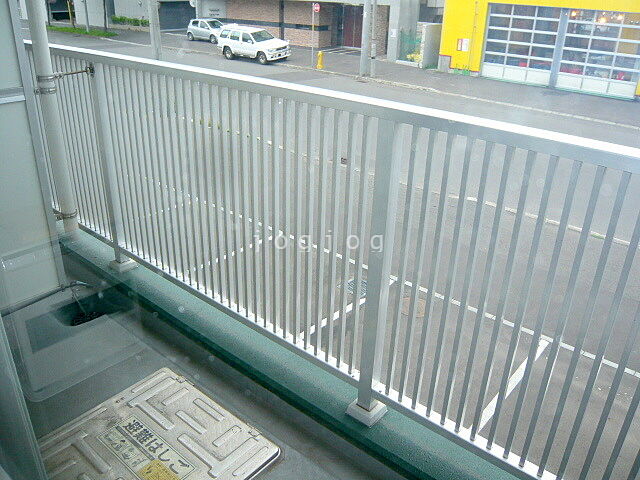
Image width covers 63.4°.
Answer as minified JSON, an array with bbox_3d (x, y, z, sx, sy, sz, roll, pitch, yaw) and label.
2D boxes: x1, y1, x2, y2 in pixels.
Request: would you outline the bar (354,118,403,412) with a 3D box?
[{"bbox_3d":[0.184,0.128,1.637,0.051,1.017,0.055,21,32,34],"label":"bar"}]

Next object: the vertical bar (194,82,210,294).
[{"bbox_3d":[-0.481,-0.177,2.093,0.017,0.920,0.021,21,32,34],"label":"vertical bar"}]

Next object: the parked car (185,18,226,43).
[{"bbox_3d":[-7.408,-14.429,35.682,3.680,1.510,1.660,21,32,34],"label":"parked car"}]

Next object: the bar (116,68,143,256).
[{"bbox_3d":[-0.864,-0.325,2.366,0.015,0.896,0.023,21,32,34],"label":"bar"}]

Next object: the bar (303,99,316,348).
[{"bbox_3d":[-0.035,-0.001,1.757,0.015,0.907,0.023,21,32,34],"label":"bar"}]

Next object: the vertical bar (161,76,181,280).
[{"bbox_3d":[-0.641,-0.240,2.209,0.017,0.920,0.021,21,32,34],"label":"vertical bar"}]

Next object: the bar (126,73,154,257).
[{"bbox_3d":[-0.786,-0.296,2.308,0.015,0.896,0.023,21,32,34],"label":"bar"}]

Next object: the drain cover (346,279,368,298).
[{"bbox_3d":[0.570,0.702,7.635,0.410,0.040,0.410,21,32,34],"label":"drain cover"}]

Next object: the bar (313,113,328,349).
[{"bbox_3d":[0.006,0.015,1.727,0.015,0.907,0.023,21,32,34],"label":"bar"}]

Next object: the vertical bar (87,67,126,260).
[{"bbox_3d":[-1.036,-0.352,2.543,0.053,1.040,0.055,21,32,34],"label":"vertical bar"}]

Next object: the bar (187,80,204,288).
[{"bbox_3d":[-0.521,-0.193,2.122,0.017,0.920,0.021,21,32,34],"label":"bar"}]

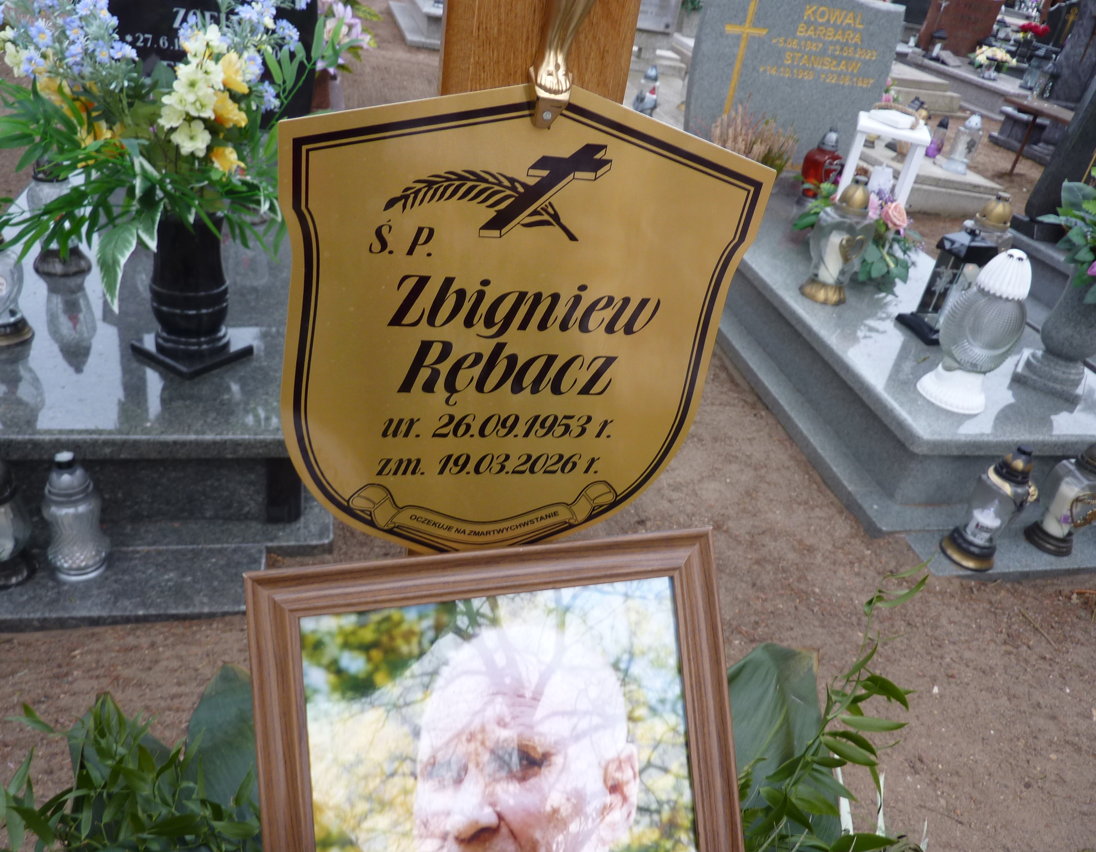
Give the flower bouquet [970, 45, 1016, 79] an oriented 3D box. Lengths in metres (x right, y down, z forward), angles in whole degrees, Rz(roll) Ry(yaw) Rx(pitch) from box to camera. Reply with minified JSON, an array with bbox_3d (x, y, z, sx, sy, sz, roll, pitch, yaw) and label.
[{"bbox_3d":[4.666,-3.810,8.600,0.410,0.340,0.330,1,32,-14],"label":"flower bouquet"}]

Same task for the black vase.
[{"bbox_3d":[-0.648,-0.254,1.493,0.152,0.275,0.152,26,34,24],"label":"black vase"}]

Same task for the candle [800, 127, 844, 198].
[{"bbox_3d":[1.111,-1.050,3.312,0.150,0.275,0.125,-3,33,-21],"label":"candle"}]

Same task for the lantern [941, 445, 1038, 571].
[{"bbox_3d":[0.942,0.161,1.715,0.115,0.281,0.122,-9,36,-29],"label":"lantern"}]

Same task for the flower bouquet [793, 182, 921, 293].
[{"bbox_3d":[0.980,-0.601,2.600,0.340,0.250,0.260,1,32,-14],"label":"flower bouquet"}]

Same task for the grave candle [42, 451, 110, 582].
[{"bbox_3d":[-0.759,0.141,1.310,0.100,0.224,0.100,12,31,3],"label":"grave candle"}]

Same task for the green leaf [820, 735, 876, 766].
[{"bbox_3d":[0.257,0.278,0.700,0.054,0.010,0.018,24,32,2],"label":"green leaf"}]

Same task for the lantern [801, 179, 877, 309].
[{"bbox_3d":[0.828,-0.529,2.322,0.165,0.334,0.135,-1,32,-17],"label":"lantern"}]

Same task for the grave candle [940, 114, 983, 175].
[{"bbox_3d":[2.361,-1.605,4.644,0.135,0.290,0.135,-5,34,-23],"label":"grave candle"}]

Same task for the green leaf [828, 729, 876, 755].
[{"bbox_3d":[0.260,0.272,0.705,0.052,0.012,0.016,23,29,-2],"label":"green leaf"}]

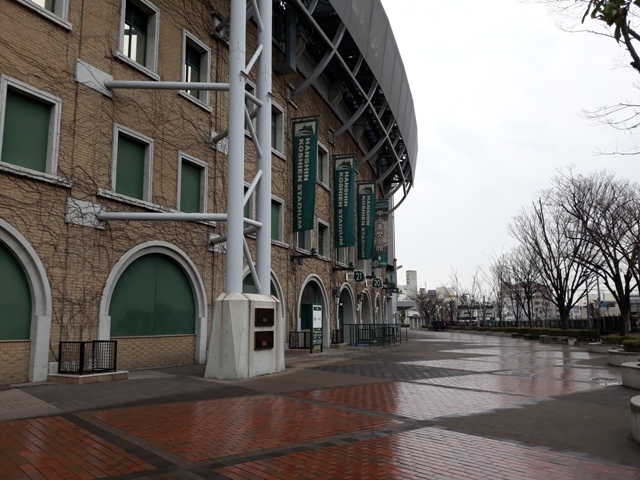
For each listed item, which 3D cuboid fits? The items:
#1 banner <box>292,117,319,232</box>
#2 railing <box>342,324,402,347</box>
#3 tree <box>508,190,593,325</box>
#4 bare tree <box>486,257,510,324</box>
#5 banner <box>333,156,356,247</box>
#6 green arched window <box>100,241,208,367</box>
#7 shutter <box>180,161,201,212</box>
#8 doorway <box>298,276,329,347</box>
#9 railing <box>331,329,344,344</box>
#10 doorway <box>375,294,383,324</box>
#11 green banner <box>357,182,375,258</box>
[{"bbox_3d":[-0.702,-3.188,24.043,1.267,5.587,0.100,-5,-10,24],"label":"banner"},{"bbox_3d":[3.419,6.111,31.906,2.609,1.333,6.087,-3,-10,18],"label":"railing"},{"bbox_3d":[19.648,1.990,42.005,7.573,12.153,7.194,-1,-9,0],"label":"tree"},{"bbox_3d":[20.580,6.343,57.717,2.890,8.708,2.746,-1,-9,0],"label":"bare tree"},{"bbox_3d":[1.497,-2.333,30.288,1.396,5.650,0.100,-3,-10,20],"label":"banner"},{"bbox_3d":[-4.934,1.973,15.101,0.400,3.821,4.392,-5,-11,26],"label":"green arched window"},{"bbox_3d":[-4.694,-1.823,18.118,0.080,1.903,1.104,-5,-11,25],"label":"shutter"},{"bbox_3d":[-0.528,3.913,26.735,0.483,3.961,4.493,-4,-10,21],"label":"doorway"},{"bbox_3d":[0.780,5.432,28.094,0.700,0.757,0.850,-4,-10,21],"label":"railing"},{"bbox_3d":[4.961,6.759,43.744,0.483,3.961,4.493,-2,-10,14],"label":"doorway"},{"bbox_3d":[3.336,-1.388,36.003,1.244,5.672,0.100,-3,-10,17],"label":"green banner"}]

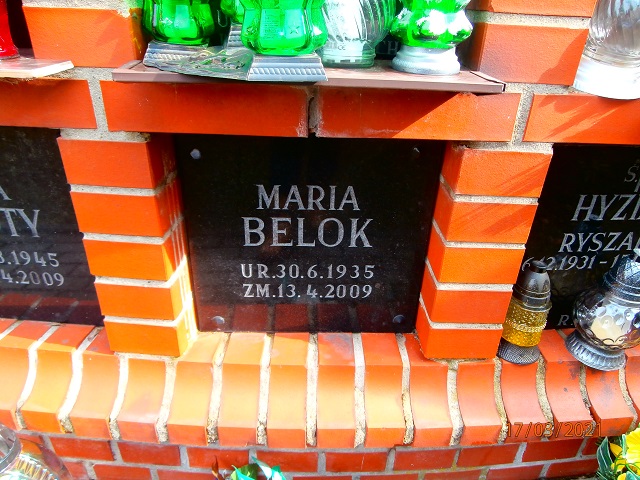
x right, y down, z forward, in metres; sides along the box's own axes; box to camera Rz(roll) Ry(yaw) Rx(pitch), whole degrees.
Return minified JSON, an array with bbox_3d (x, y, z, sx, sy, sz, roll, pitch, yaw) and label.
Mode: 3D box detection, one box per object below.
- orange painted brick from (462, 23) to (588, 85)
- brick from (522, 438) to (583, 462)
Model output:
[{"bbox_3d":[0.255,-0.250,0.611,0.119,0.064,0.115,1,29,-2],"label":"orange painted brick"},{"bbox_3d":[0.441,0.376,0.944,0.117,0.060,0.125,-2,29,-6],"label":"brick"}]

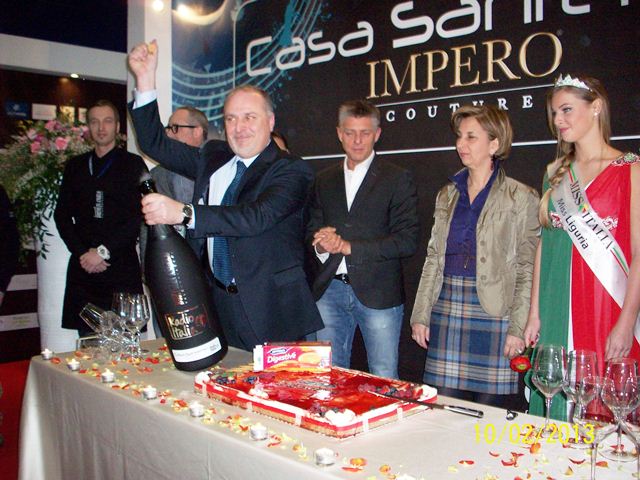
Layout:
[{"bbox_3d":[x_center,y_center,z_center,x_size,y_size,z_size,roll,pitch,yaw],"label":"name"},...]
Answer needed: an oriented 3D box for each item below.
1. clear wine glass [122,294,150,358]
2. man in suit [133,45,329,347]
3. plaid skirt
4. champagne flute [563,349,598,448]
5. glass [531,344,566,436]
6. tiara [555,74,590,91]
[{"bbox_3d":[-0.663,0.310,2.470,0.085,0.213,0.085,0,4,0],"label":"clear wine glass"},{"bbox_3d":[-0.350,0.233,2.570,0.600,1.920,0.550,3,4,35],"label":"man in suit"},{"bbox_3d":[0.541,0.338,2.470,0.335,0.425,0.255,2,4,22],"label":"plaid skirt"},{"bbox_3d":[0.603,0.367,1.577,0.083,0.213,0.083,0,4,0],"label":"champagne flute"},{"bbox_3d":[0.553,0.362,1.655,0.083,0.210,0.083,0,4,0],"label":"glass"},{"bbox_3d":[0.852,-0.528,2.300,0.068,0.045,0.132,-3,5,-43],"label":"tiara"}]

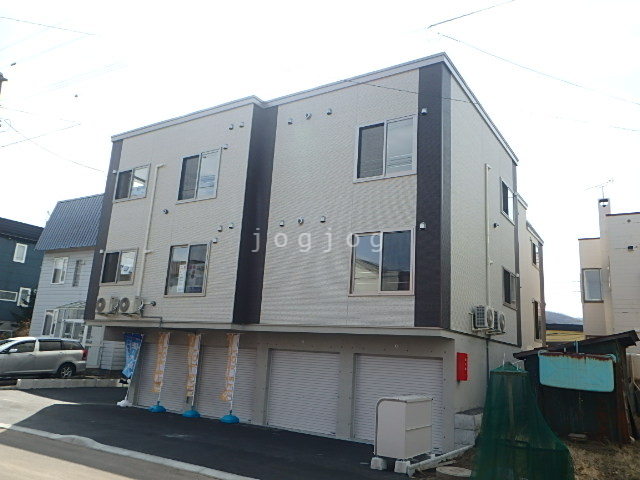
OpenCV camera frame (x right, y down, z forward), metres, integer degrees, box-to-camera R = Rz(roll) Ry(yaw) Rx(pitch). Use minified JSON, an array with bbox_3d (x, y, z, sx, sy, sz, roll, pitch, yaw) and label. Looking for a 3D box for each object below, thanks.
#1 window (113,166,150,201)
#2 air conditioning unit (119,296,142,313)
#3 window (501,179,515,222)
[{"bbox_3d":[-6.442,-1.933,17.727,1.744,1.170,0.100,-5,-15,33],"label":"window"},{"bbox_3d":[-5.817,2.035,15.927,0.767,0.518,0.290,-5,-15,33],"label":"air conditioning unit"},{"bbox_3d":[6.262,-1.259,17.229,0.100,1.199,1.788,-5,-15,33],"label":"window"}]

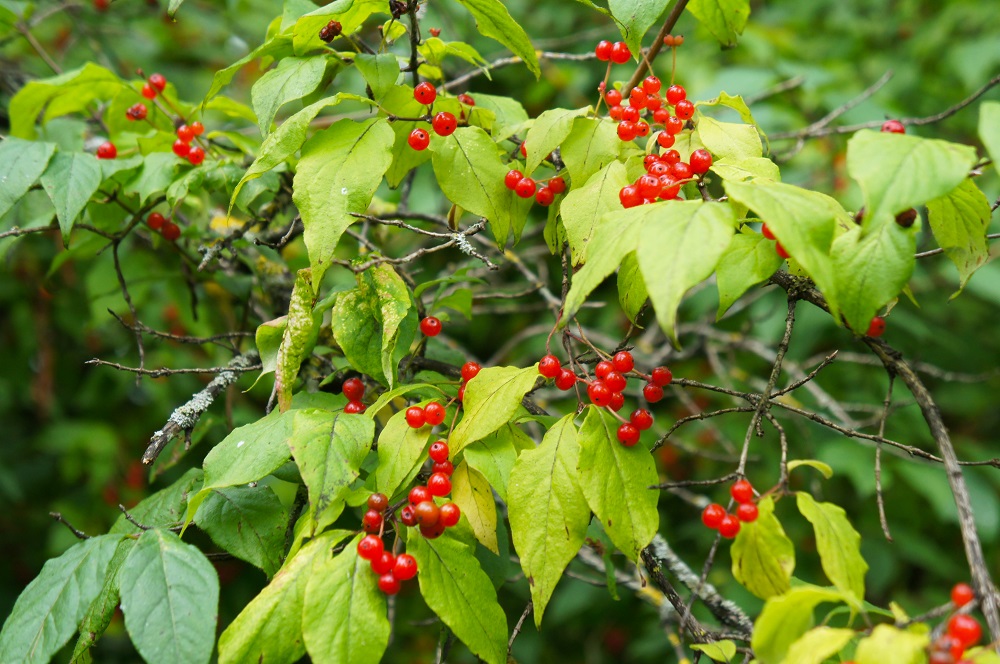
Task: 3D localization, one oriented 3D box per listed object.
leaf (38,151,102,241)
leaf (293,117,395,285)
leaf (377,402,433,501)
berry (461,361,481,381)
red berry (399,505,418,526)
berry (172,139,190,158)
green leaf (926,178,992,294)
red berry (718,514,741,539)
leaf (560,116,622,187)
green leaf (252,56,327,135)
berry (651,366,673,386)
[{"bbox_3d":[-0.189,-0.059,1.000,0.027,0.048,0.014,4,-32,0],"label":"leaf"},{"bbox_3d":[-0.059,-0.050,0.860,0.032,0.075,0.016,21,-28,0],"label":"leaf"},{"bbox_3d":[-0.031,0.042,0.807,0.018,0.041,0.009,23,-22,10],"label":"leaf"},{"bbox_3d":[-0.011,0.015,0.850,0.008,0.008,0.008,0,8,0],"label":"berry"},{"bbox_3d":[-0.033,0.067,0.835,0.008,0.008,0.008,0,8,0],"label":"red berry"},{"bbox_3d":[-0.133,-0.077,0.950,0.008,0.008,0.008,0,10,0],"label":"berry"},{"bbox_3d":[0.173,-0.037,0.858,0.025,0.049,0.011,-4,-18,0],"label":"green leaf"},{"bbox_3d":[0.084,0.071,0.830,0.008,0.008,0.008,0,8,0],"label":"red berry"},{"bbox_3d":[0.031,-0.061,0.815,0.024,0.041,0.010,17,-30,0],"label":"leaf"},{"bbox_3d":[-0.080,-0.089,0.860,0.019,0.041,0.008,39,-25,0],"label":"green leaf"},{"bbox_3d":[0.058,0.016,0.820,0.008,0.007,0.008,0,10,0],"label":"berry"}]

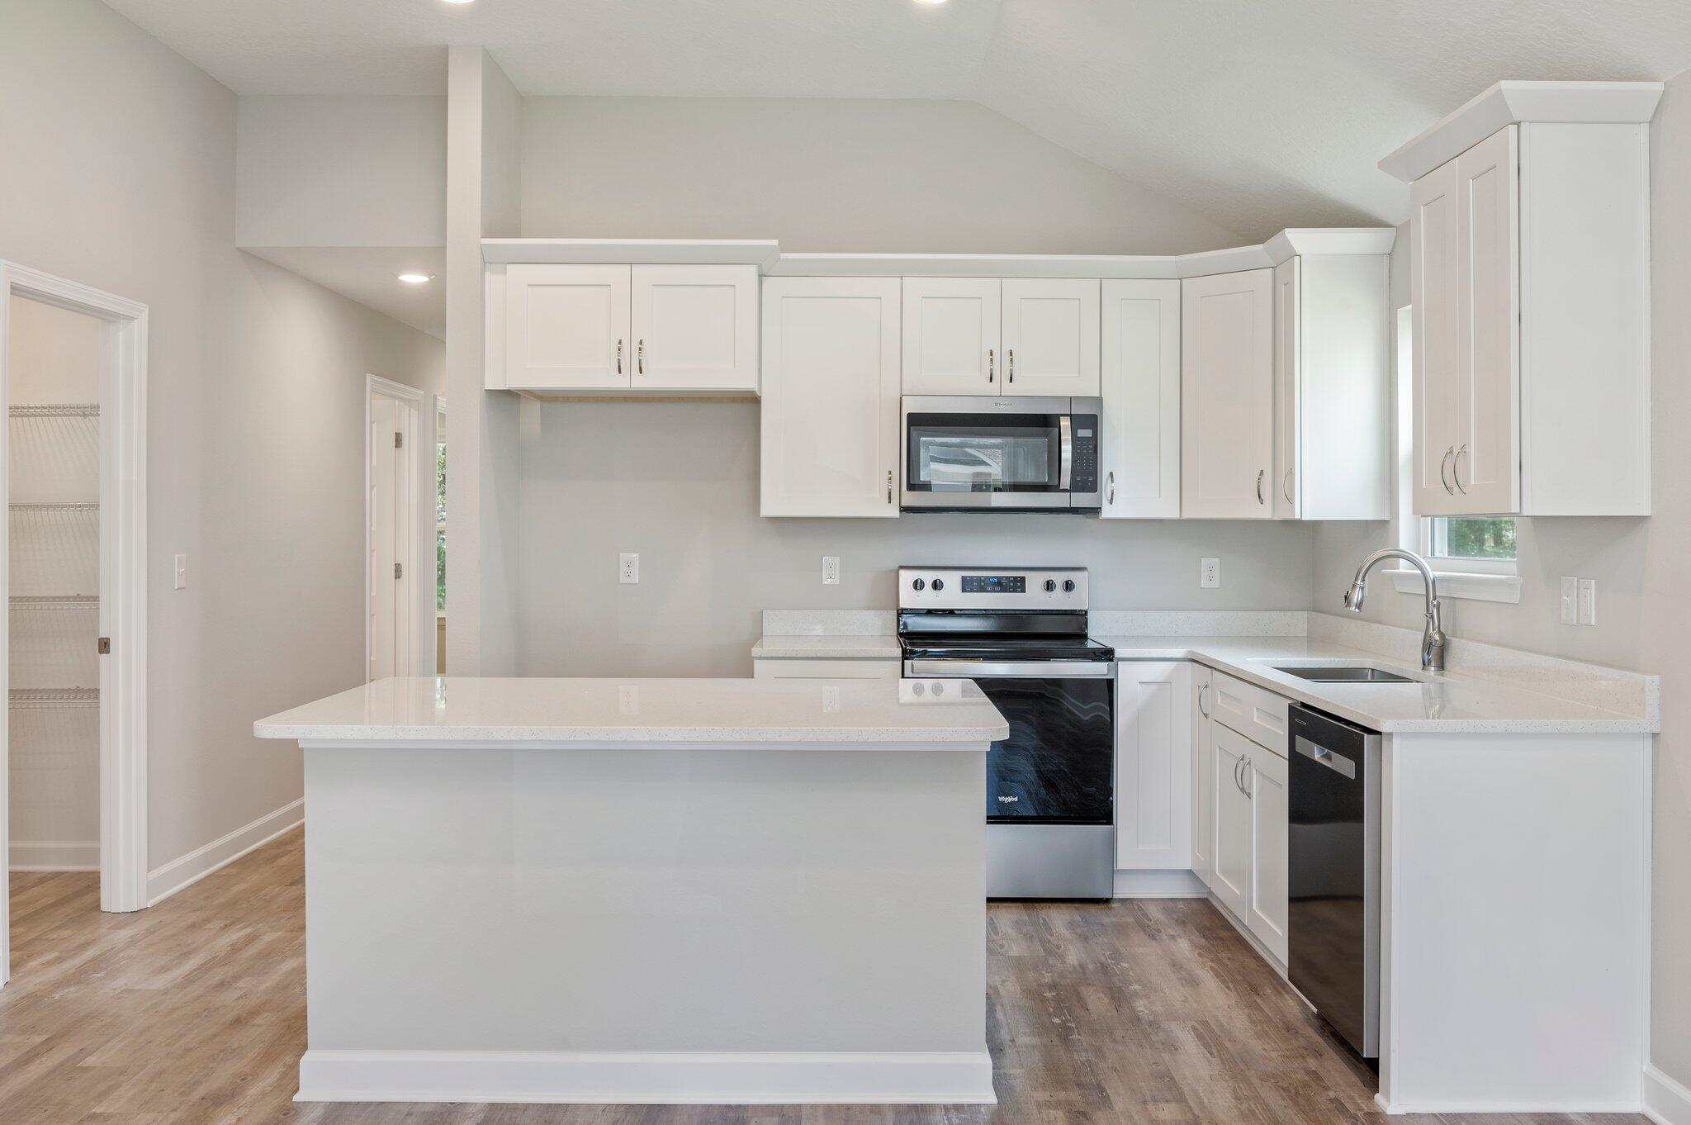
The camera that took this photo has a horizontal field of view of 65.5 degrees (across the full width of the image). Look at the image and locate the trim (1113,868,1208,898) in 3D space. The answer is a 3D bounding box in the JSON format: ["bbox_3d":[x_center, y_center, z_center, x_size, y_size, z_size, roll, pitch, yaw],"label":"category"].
[{"bbox_3d":[1.149,1.173,4.811,0.356,0.109,0.020,0,2,0],"label":"trim"}]

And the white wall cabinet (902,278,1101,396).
[{"bbox_3d":[0.595,-0.853,5.158,0.762,0.453,0.330,0,2,0],"label":"white wall cabinet"}]

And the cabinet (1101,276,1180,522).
[{"bbox_3d":[1.127,-0.620,5.162,0.305,0.914,0.330,0,2,0],"label":"cabinet"}]

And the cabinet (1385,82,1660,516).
[{"bbox_3d":[1.691,-0.613,3.344,0.350,0.993,0.653,0,2,0],"label":"cabinet"}]

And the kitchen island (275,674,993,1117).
[{"bbox_3d":[-0.475,0.803,3.371,1.687,0.917,0.879,0,2,0],"label":"kitchen island"}]

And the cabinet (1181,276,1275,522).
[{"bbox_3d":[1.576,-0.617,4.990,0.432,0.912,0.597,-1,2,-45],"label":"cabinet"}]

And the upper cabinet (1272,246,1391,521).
[{"bbox_3d":[1.722,-0.607,4.624,0.330,0.928,0.220,0,2,0],"label":"upper cabinet"}]

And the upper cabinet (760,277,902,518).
[{"bbox_3d":[-0.055,-0.626,5.153,0.528,0.912,0.330,0,2,0],"label":"upper cabinet"}]

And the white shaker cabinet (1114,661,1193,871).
[{"bbox_3d":[1.110,0.723,5.052,0.282,0.780,0.630,0,2,0],"label":"white shaker cabinet"}]

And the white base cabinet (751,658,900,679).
[{"bbox_3d":[-0.064,0.768,5.060,0.530,0.876,0.630,0,2,0],"label":"white base cabinet"}]

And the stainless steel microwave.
[{"bbox_3d":[0.591,-0.410,5.123,0.757,0.434,0.391,0,2,0],"label":"stainless steel microwave"}]

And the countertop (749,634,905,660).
[{"bbox_3d":[-0.064,0.317,5.037,0.545,0.031,0.648,0,2,0],"label":"countertop"}]

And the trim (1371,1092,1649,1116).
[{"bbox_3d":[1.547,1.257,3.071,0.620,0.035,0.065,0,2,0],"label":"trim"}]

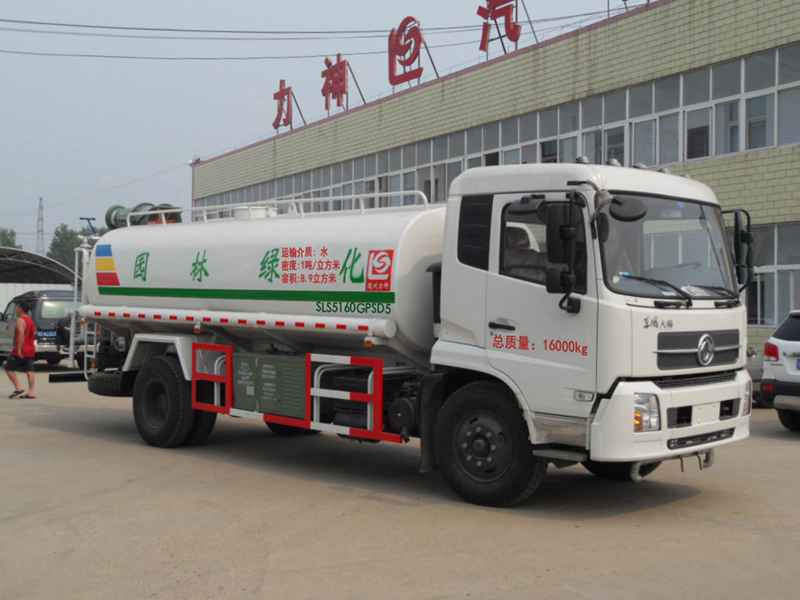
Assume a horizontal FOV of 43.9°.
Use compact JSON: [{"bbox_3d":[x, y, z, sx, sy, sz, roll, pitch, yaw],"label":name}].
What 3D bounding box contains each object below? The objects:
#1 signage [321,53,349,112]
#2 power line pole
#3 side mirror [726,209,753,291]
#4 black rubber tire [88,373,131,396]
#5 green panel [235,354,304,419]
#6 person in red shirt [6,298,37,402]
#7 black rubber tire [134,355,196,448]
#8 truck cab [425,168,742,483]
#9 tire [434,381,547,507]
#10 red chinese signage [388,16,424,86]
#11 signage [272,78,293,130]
[{"bbox_3d":[-2.616,-8.769,40.027,0.200,2.150,2.300,1,0,-29],"label":"signage"},{"bbox_3d":[-108.630,-15.664,298.218,3.400,30.000,3.400,1,0,-29],"label":"power line pole"},{"bbox_3d":[3.180,-0.464,9.289,0.140,0.730,0.220,1,0,44],"label":"side mirror"},{"bbox_3d":[-3.571,1.088,12.976,1.040,0.270,1.040,1,0,44],"label":"black rubber tire"},{"bbox_3d":[-1.198,0.855,10.323,1.179,0.617,0.440,1,0,44],"label":"green panel"},{"bbox_3d":[-6.454,0.842,16.900,0.450,1.630,0.470,1,0,19],"label":"person in red shirt"},{"bbox_3d":[-2.750,1.168,11.559,1.040,1.040,0.270,1,0,44],"label":"black rubber tire"},{"bbox_3d":[1.749,0.086,8.785,2.030,2.430,2.360,1,0,44],"label":"truck cab"},{"bbox_3d":[0.748,1.221,8.405,1.040,1.040,0.270,1,0,40],"label":"tire"},{"bbox_3d":[0.245,-8.710,34.887,0.200,2.150,2.250,1,0,-29],"label":"red chinese signage"},{"bbox_3d":[-5.271,-8.824,44.796,0.200,2.100,2.150,1,0,-29],"label":"signage"}]

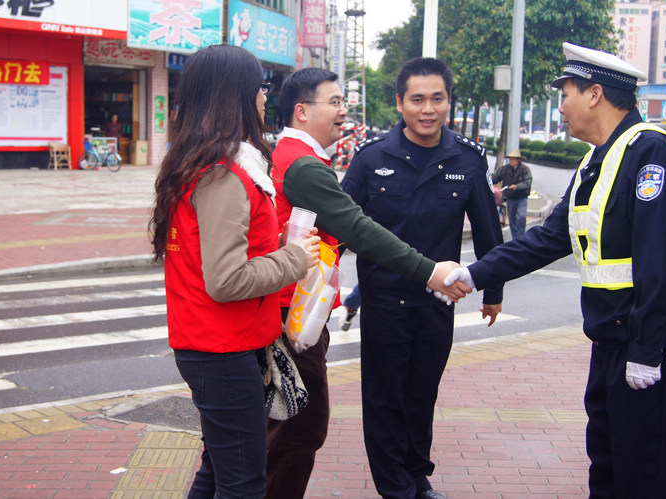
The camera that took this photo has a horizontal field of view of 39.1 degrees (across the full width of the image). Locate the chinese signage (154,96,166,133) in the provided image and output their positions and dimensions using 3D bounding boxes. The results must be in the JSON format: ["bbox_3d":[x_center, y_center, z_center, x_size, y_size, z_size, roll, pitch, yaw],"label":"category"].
[{"bbox_3d":[-5.088,-3.977,27.600,0.380,1.120,0.040,-6,10,-42],"label":"chinese signage"}]

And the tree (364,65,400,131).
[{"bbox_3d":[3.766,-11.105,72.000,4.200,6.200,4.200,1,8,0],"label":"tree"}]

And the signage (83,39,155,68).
[{"bbox_3d":[-6.039,-5.600,26.500,2.250,0.900,0.150,-6,10,-42],"label":"signage"}]

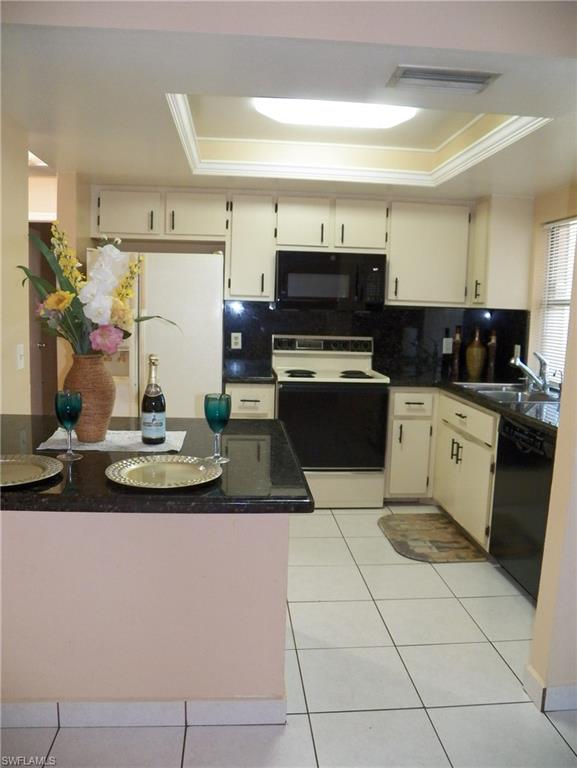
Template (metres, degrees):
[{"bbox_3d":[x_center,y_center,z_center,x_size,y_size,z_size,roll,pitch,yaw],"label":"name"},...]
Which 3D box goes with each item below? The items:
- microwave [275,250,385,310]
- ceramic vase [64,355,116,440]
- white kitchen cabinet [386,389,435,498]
[{"bbox_3d":[0.289,-0.729,4.500,0.760,0.402,0.405,1,7,-4],"label":"microwave"},{"bbox_3d":[-0.686,0.046,2.148,0.183,0.295,0.183,1,7,-4],"label":"ceramic vase"},{"bbox_3d":[0.818,0.369,4.566,0.337,0.782,0.580,0,7,-5],"label":"white kitchen cabinet"}]

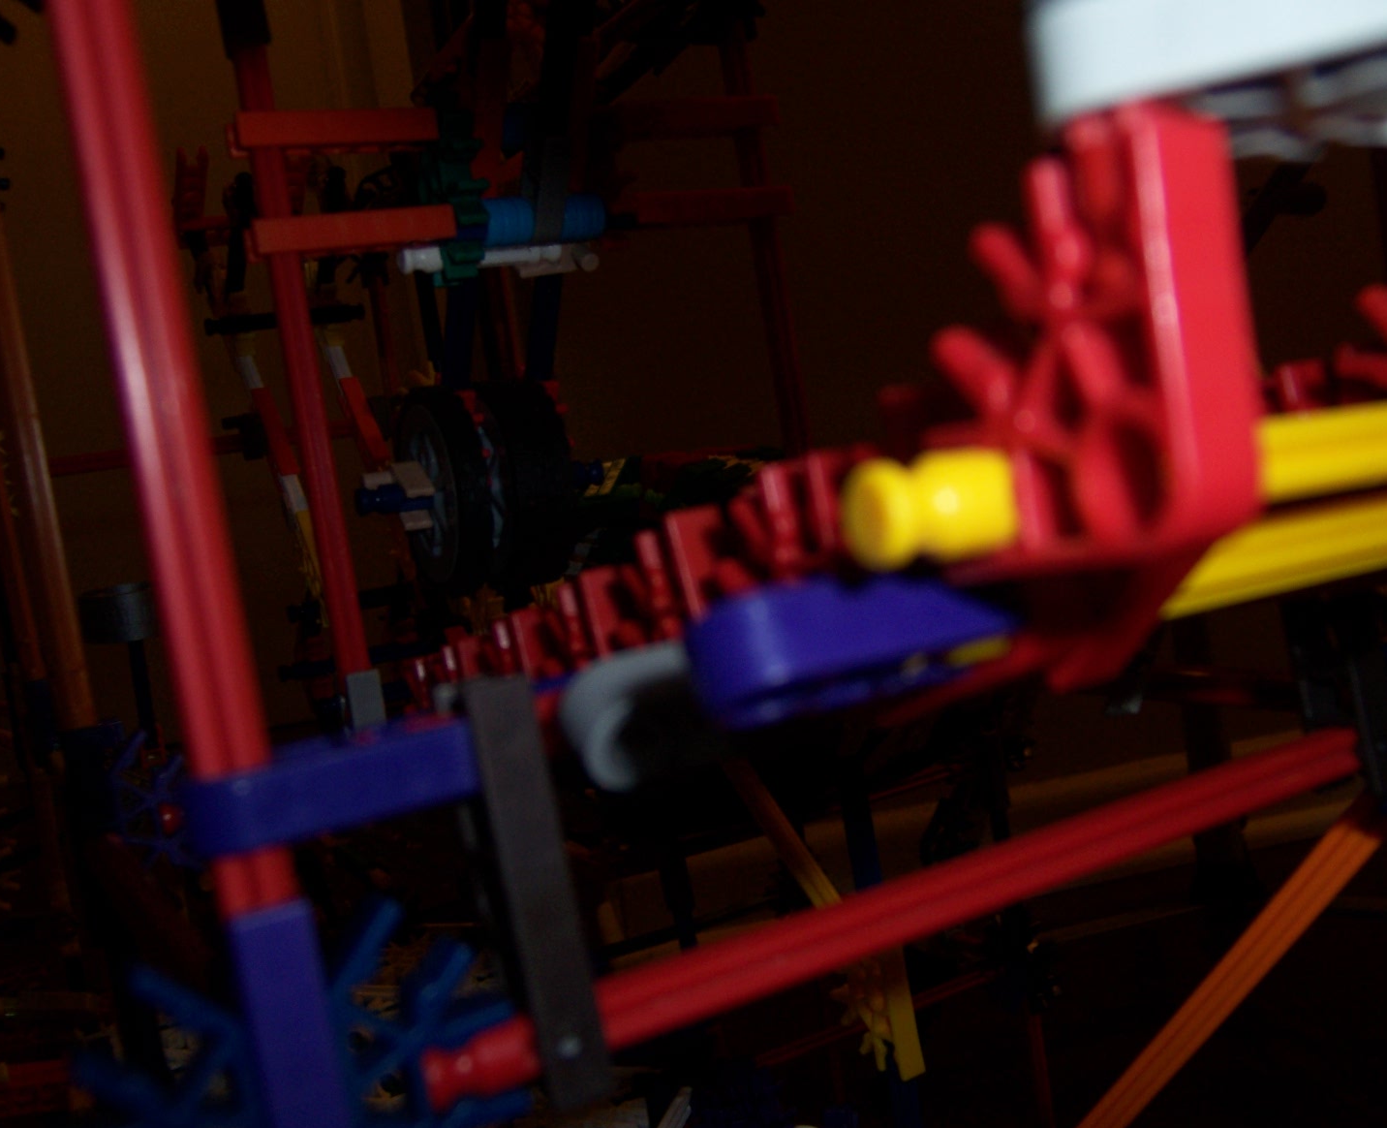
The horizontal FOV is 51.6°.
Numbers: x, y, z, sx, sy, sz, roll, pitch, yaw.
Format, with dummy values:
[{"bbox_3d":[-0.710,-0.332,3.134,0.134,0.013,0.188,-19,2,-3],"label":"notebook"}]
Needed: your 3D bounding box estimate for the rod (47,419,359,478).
[{"bbox_3d":[-0.155,-0.036,0.443,0.129,0.006,0.006,-12,2,-30],"label":"rod"}]

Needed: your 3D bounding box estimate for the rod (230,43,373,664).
[{"bbox_3d":[-0.070,-0.036,0.258,0.006,0.129,0.006,-10,1,-30],"label":"rod"}]

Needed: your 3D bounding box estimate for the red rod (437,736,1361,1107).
[{"bbox_3d":[0.035,0.029,0.141,0.129,0.006,0.006,-11,1,-30],"label":"red rod"}]

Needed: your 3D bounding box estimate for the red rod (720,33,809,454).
[{"bbox_3d":[0.017,-0.053,0.298,0.006,0.129,0.006,-10,1,-30],"label":"red rod"}]

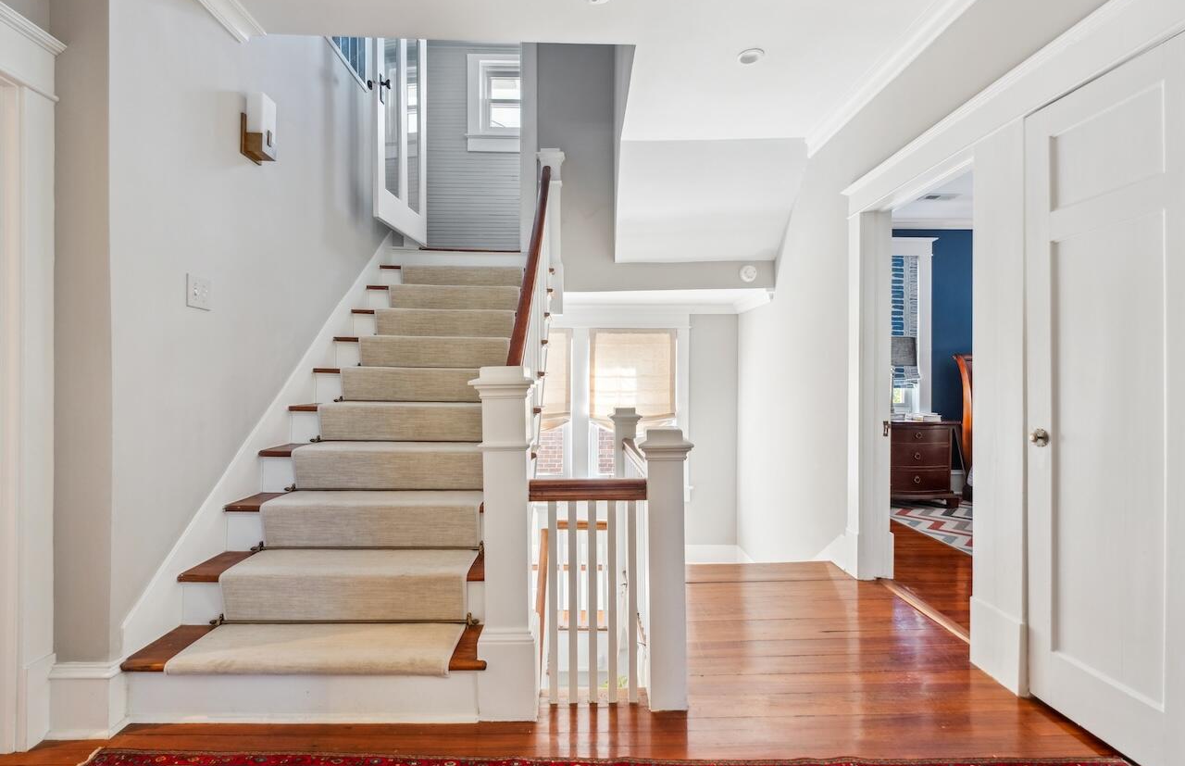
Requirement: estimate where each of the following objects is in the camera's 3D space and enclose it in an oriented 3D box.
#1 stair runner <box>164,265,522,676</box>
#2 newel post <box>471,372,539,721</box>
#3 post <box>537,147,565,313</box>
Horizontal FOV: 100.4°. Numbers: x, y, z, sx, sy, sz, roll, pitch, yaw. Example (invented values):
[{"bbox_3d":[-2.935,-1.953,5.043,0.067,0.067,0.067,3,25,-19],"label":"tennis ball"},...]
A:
[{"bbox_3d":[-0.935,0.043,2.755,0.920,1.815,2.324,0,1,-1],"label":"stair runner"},{"bbox_3d":[-0.306,0.529,1.718,0.199,1.171,0.199,0,1,-1],"label":"newel post"},{"bbox_3d":[-0.315,-1.154,3.826,0.208,1.250,0.205,0,1,-1],"label":"post"}]

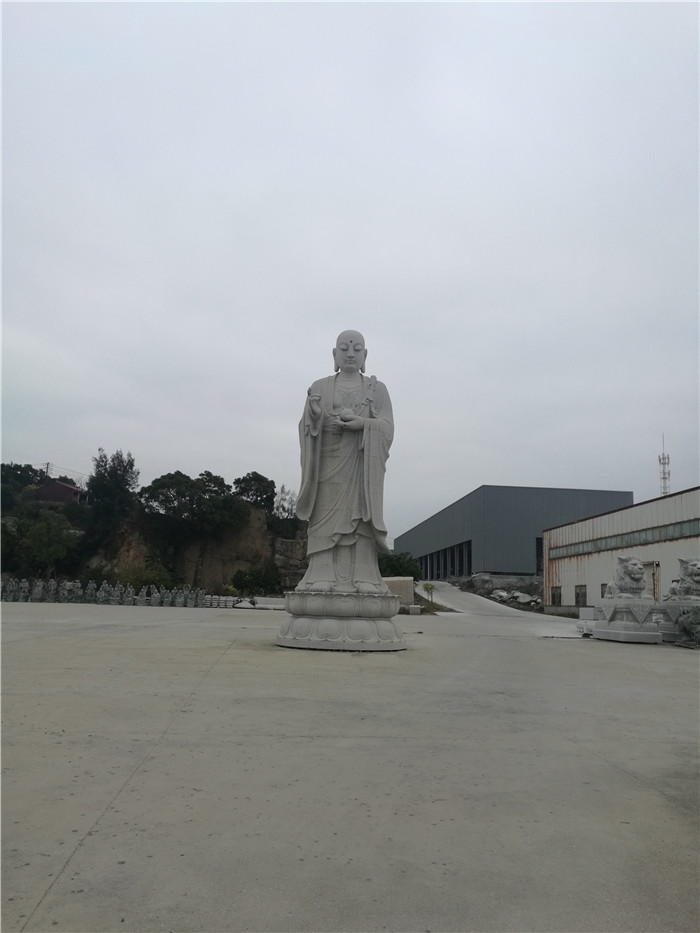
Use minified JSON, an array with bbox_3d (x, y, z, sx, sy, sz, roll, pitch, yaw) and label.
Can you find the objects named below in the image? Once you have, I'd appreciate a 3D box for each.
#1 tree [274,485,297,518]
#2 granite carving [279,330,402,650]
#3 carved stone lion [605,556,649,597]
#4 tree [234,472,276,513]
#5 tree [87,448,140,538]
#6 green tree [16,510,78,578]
[{"bbox_3d":[-6.514,3.774,75.254,2.999,3.849,2.999,3,-10,-5],"label":"tree"},{"bbox_3d":[-0.109,0.515,21.259,3.676,9.225,3.529,2,-10,0],"label":"granite carving"},{"bbox_3d":[9.606,3.870,25.174,1.200,1.441,1.750,3,-11,-8],"label":"carved stone lion"},{"bbox_3d":[-8.757,2.359,66.045,3.811,4.024,3.811,3,-11,-7],"label":"tree"},{"bbox_3d":[-20.554,2.347,63.252,4.693,7.853,4.458,5,-11,-18],"label":"tree"},{"bbox_3d":[-23.338,6.018,56.149,4.783,5.204,4.544,6,-11,-22],"label":"green tree"}]

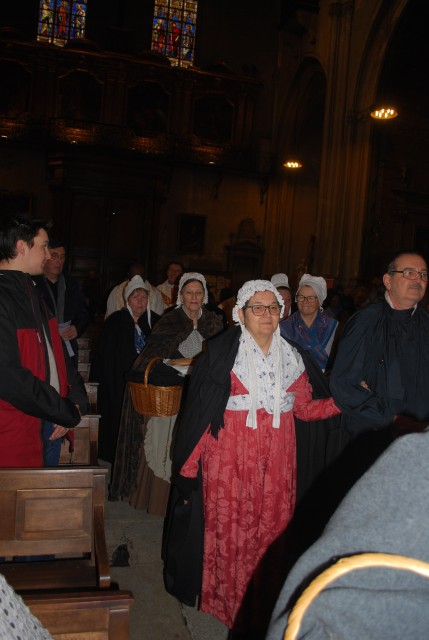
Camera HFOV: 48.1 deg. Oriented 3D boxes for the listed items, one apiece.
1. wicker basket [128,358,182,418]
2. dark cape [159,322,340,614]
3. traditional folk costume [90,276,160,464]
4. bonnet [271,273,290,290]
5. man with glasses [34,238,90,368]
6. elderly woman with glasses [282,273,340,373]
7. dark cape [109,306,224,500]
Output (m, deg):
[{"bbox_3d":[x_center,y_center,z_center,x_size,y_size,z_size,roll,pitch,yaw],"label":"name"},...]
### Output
[{"bbox_3d":[-0.338,0.387,2.800,0.305,0.320,0.230,4,6,11],"label":"wicker basket"},{"bbox_3d":[0.150,0.677,2.240,0.760,1.330,0.500,2,6,-9],"label":"dark cape"},{"bbox_3d":[-0.640,0.441,3.680,0.560,1.570,0.420,2,6,-12],"label":"traditional folk costume"},{"bbox_3d":[0.494,-0.284,3.600,0.170,0.150,0.200,3,6,-3],"label":"bonnet"},{"bbox_3d":[-1.120,0.347,3.380,0.560,1.770,0.380,1,6,-17],"label":"man with glasses"},{"bbox_3d":[0.575,0.531,3.100,0.480,1.640,0.400,3,6,-2],"label":"elderly woman with glasses"},{"bbox_3d":[-0.310,0.569,3.120,0.730,1.380,0.520,2,6,-9],"label":"dark cape"}]

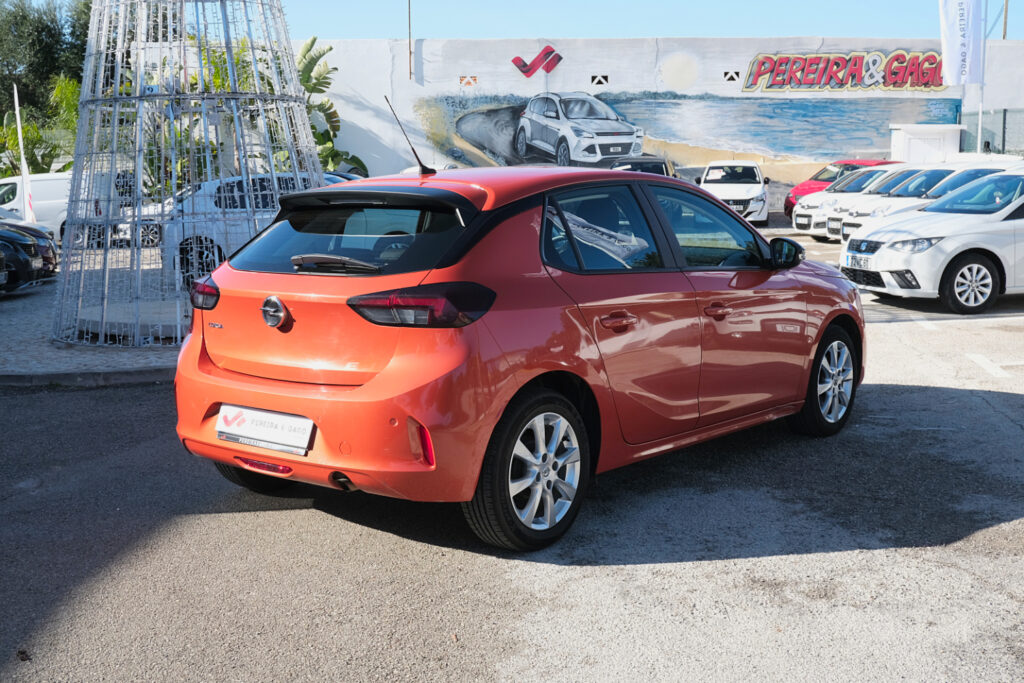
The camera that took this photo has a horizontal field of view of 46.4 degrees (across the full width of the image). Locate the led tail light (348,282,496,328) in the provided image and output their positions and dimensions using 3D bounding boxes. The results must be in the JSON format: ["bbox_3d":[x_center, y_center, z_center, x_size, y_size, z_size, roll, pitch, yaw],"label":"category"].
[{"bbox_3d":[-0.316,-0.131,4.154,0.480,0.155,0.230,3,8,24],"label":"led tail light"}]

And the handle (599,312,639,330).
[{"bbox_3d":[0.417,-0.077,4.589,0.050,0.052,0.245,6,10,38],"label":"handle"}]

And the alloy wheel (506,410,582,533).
[{"bbox_3d":[0.069,0.469,4.408,0.150,0.445,0.445,6,10,38],"label":"alloy wheel"}]

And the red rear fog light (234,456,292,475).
[{"bbox_3d":[-0.920,0.453,4.412,0.330,0.055,0.050,5,9,39],"label":"red rear fog light"}]

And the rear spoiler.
[{"bbox_3d":[-0.577,-0.537,4.683,1.090,0.145,0.260,6,10,38],"label":"rear spoiler"}]

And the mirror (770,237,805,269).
[{"bbox_3d":[1.283,-0.415,5.611,0.200,0.155,0.140,6,10,38],"label":"mirror"}]

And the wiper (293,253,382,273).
[{"bbox_3d":[-0.653,-0.282,4.353,0.430,0.065,0.065,4,8,32],"label":"wiper"}]

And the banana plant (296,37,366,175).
[{"bbox_3d":[-4.954,-5.385,31.621,2.100,5.050,1.900,-1,7,0],"label":"banana plant"}]

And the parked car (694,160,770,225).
[{"bbox_3d":[5.374,-3.599,29.000,1.770,1.470,4.060,1,7,12],"label":"parked car"}]

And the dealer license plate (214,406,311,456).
[{"bbox_3d":[-0.926,0.327,4.423,0.525,0.137,0.020,5,-11,39],"label":"dealer license plate"}]

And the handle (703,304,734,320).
[{"bbox_3d":[0.909,-0.136,5.268,0.050,0.048,0.235,5,9,39],"label":"handle"}]

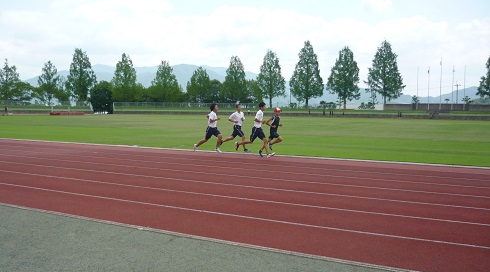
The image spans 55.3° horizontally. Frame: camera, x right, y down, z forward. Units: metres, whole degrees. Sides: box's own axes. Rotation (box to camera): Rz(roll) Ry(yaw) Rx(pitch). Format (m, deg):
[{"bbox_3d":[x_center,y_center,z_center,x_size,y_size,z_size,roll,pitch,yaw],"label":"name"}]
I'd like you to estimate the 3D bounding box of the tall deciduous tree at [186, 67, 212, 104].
[{"bbox_3d":[-12.131,-13.263,126.000,7.000,10.800,7.000,1,3,0],"label":"tall deciduous tree"}]

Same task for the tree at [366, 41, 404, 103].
[{"bbox_3d":[33.547,-14.701,112.000,9.825,16.606,9.825,1,3,0],"label":"tree"}]

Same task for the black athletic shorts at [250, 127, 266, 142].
[{"bbox_3d":[0.424,-0.032,14.800,0.460,0.490,0.360,2,4,25],"label":"black athletic shorts"}]

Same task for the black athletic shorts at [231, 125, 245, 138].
[{"bbox_3d":[-0.239,-0.147,16.400,0.330,0.450,0.380,2,4,28],"label":"black athletic shorts"}]

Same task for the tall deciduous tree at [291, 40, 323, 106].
[{"bbox_3d":[15.000,-15.000,114.000,7.900,16.200,7.900,1,3,0],"label":"tall deciduous tree"}]

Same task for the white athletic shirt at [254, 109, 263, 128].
[{"bbox_3d":[0.443,-0.532,14.800,0.280,0.580,0.410,2,3,20],"label":"white athletic shirt"}]

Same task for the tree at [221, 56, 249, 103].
[{"bbox_3d":[-2.696,-14.759,126.000,7.818,13.344,7.818,1,3,0],"label":"tree"}]

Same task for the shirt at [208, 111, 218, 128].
[{"bbox_3d":[-1.102,-0.574,16.350,0.280,0.600,0.420,2,4,28],"label":"shirt"}]

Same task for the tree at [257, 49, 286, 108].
[{"bbox_3d":[6.690,-14.340,118.000,7.400,14.800,7.400,1,3,0],"label":"tree"}]

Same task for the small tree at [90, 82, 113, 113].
[{"bbox_3d":[-35.921,-9.637,117.000,5.500,8.400,5.500,1,3,0],"label":"small tree"}]

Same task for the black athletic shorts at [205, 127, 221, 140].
[{"bbox_3d":[-1.078,-0.079,16.000,0.470,0.470,0.360,2,4,25],"label":"black athletic shorts"}]

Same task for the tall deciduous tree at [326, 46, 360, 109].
[{"bbox_3d":[24.782,-14.581,117.000,8.261,15.645,8.261,1,3,0],"label":"tall deciduous tree"}]

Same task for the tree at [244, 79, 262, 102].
[{"bbox_3d":[2.273,-11.834,125.000,5.349,7.087,5.349,1,3,0],"label":"tree"}]

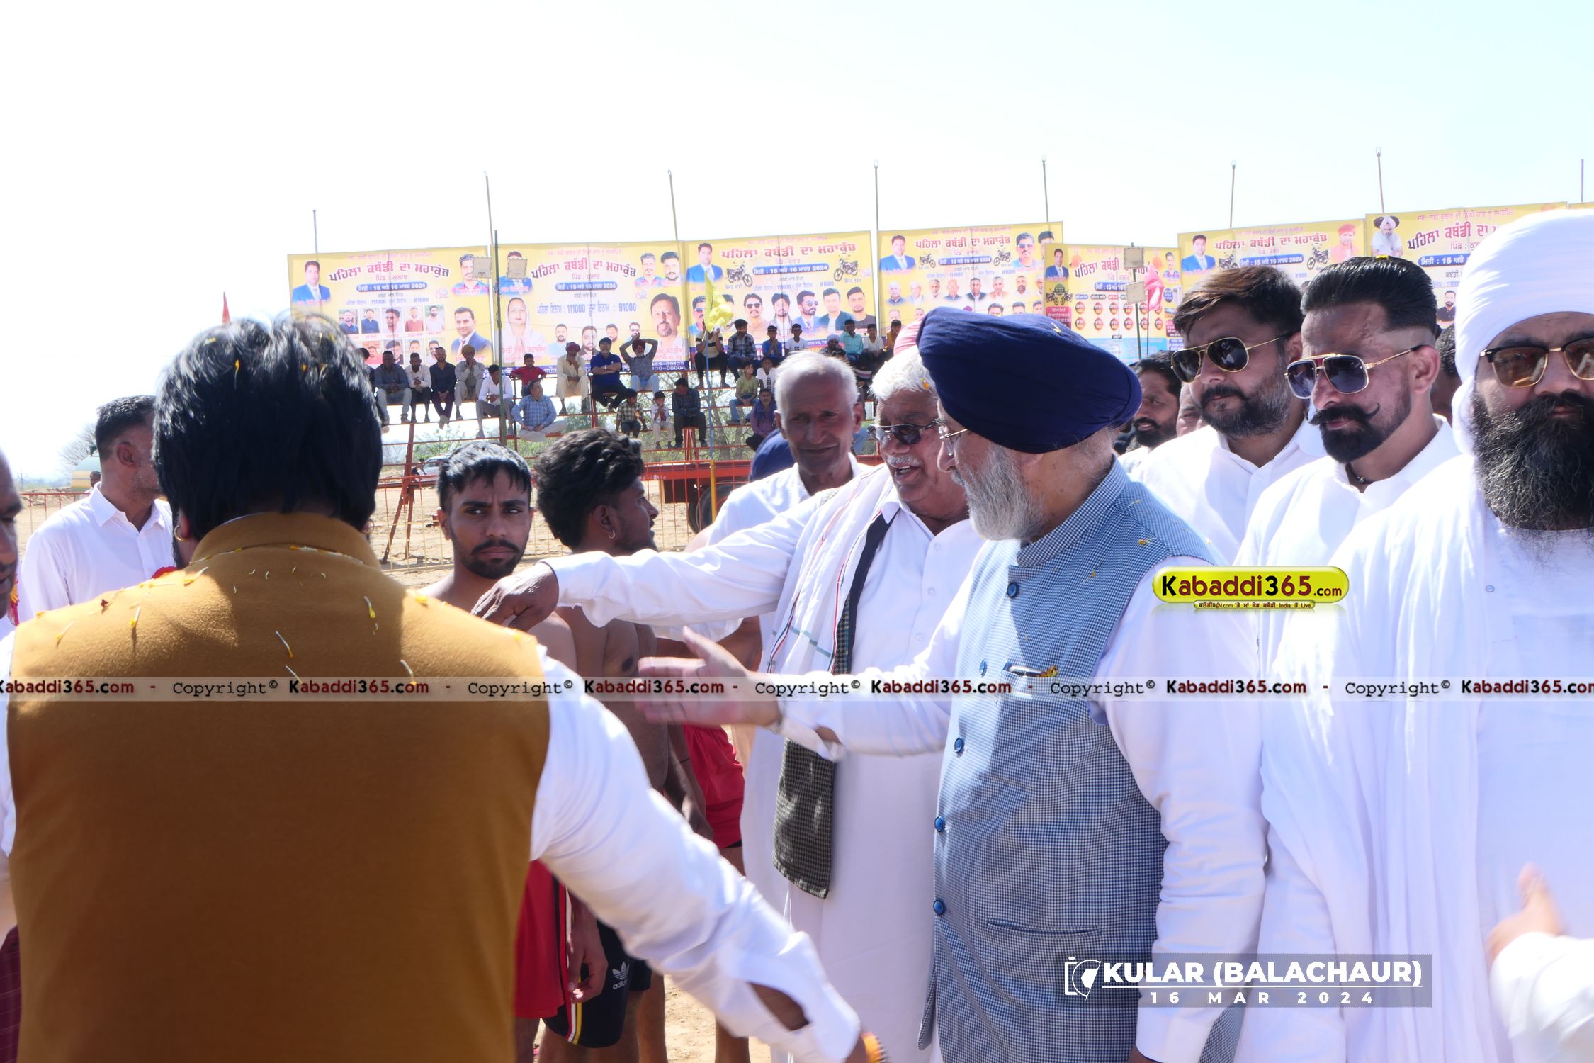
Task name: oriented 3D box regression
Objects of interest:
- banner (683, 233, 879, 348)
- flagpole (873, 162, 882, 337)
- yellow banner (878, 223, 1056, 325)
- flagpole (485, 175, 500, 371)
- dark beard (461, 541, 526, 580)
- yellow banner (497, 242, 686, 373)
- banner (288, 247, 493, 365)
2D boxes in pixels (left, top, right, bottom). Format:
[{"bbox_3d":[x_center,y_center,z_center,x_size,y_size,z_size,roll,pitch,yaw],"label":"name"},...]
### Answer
[{"bbox_3d":[-0.280,-3.917,30.200,3.120,2.030,0.060,-3,3,-1],"label":"banner"},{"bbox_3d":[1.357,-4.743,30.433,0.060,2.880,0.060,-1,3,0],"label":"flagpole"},{"bbox_3d":[2.900,-4.055,30.300,3.090,2.000,0.060,-2,3,2],"label":"yellow banner"},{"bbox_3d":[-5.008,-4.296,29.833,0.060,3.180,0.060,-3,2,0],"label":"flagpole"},{"bbox_3d":[-0.541,0.051,3.240,0.115,0.072,0.085,-3,3,-19],"label":"dark beard"},{"bbox_3d":[-3.361,-3.677,29.600,3.150,2.080,0.060,-3,3,-7],"label":"yellow banner"},{"bbox_3d":[-6.543,-3.579,29.300,3.240,2.020,0.060,-3,3,-8],"label":"banner"}]

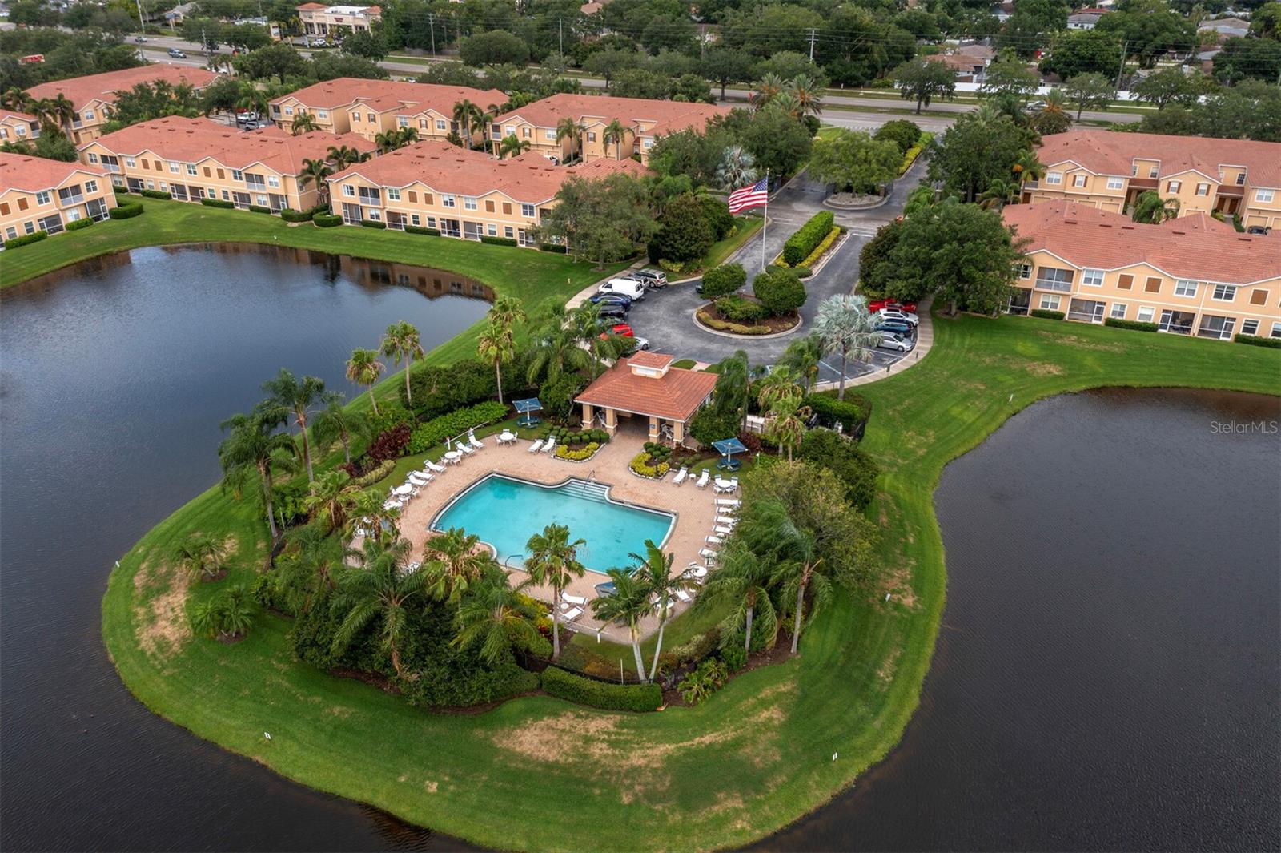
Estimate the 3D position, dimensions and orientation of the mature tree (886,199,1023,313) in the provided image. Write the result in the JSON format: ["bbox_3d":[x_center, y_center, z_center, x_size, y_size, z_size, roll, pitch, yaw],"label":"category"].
[{"bbox_3d":[34.650,-18.550,111.100,13.800,12.900,13.200,-1,29,0],"label":"mature tree"}]

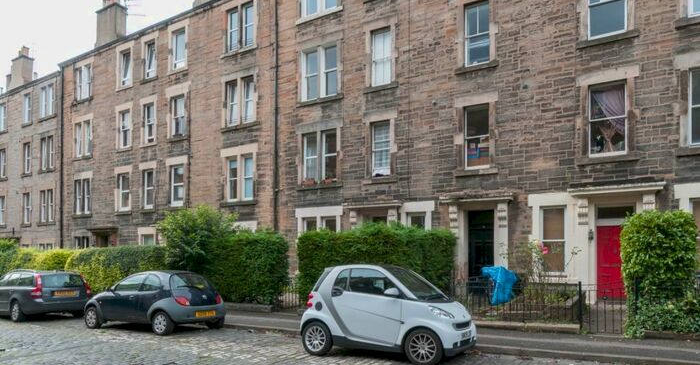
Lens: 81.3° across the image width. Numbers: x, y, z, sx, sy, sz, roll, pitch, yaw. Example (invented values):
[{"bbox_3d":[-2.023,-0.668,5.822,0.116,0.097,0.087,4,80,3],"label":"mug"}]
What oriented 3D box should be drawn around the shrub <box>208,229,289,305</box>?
[{"bbox_3d":[-3.100,2.531,12.217,2.400,2.127,0.950,-2,-5,29],"label":"shrub"}]

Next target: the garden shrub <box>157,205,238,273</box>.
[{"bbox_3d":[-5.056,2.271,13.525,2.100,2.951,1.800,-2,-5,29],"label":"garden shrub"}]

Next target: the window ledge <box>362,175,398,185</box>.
[{"bbox_3d":[1.142,-0.047,14.372,1.325,0.180,0.260,-2,-5,29],"label":"window ledge"}]

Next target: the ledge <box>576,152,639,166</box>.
[{"bbox_3d":[7.281,-0.648,11.533,1.515,0.180,0.200,-5,-7,28],"label":"ledge"}]

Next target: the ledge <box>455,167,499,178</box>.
[{"bbox_3d":[4.008,-0.316,12.791,1.276,0.180,0.260,-2,-5,29],"label":"ledge"}]

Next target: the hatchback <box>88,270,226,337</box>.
[{"bbox_3d":[-4.778,2.791,9.902,3.620,1.400,1.660,-4,-11,27],"label":"hatchback"}]

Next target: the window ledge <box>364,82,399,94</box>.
[{"bbox_3d":[1.120,-3.407,14.798,1.369,0.180,0.200,-5,-7,28],"label":"window ledge"}]

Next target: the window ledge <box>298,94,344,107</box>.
[{"bbox_3d":[-1.100,-3.123,15.757,2.094,0.180,0.260,-2,-5,29],"label":"window ledge"}]

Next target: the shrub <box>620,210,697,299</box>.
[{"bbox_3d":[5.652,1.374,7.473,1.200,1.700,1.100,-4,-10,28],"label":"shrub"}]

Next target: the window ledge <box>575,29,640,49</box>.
[{"bbox_3d":[7.079,-3.878,11.246,1.423,0.180,0.260,-2,-5,29],"label":"window ledge"}]

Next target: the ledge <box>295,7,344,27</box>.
[{"bbox_3d":[-1.135,-6.451,15.925,2.161,0.180,0.260,-2,-5,29],"label":"ledge"}]

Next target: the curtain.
[{"bbox_3d":[7.416,-2.077,11.688,0.850,1.350,0.160,-5,-7,28],"label":"curtain"}]

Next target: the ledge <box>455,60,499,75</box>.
[{"bbox_3d":[4.092,-3.716,13.223,1.376,0.180,0.200,-5,-7,28],"label":"ledge"}]

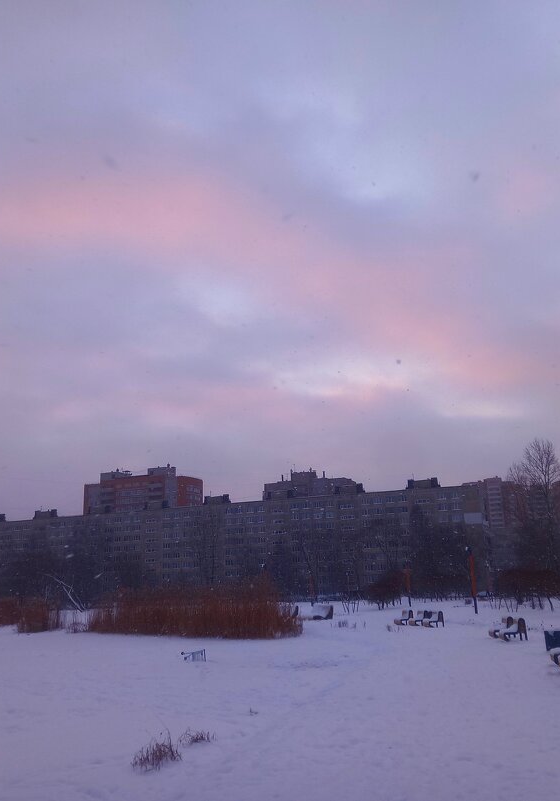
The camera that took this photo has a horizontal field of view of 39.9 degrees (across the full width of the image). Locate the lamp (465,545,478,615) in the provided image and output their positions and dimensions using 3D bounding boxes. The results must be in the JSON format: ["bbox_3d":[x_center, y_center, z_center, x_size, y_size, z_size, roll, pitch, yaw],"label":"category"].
[{"bbox_3d":[12.221,11.521,49.305,0.600,4.170,0.280,3,-15,-17],"label":"lamp"}]

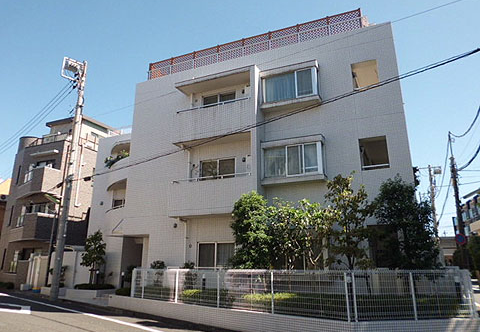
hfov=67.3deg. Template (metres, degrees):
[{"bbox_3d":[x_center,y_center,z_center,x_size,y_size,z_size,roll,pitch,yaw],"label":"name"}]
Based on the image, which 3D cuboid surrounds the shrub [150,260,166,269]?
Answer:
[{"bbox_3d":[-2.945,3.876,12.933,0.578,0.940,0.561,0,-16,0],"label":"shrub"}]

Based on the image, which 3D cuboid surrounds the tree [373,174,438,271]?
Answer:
[{"bbox_3d":[4.494,2.061,9.772,1.800,3.660,1.750,-7,-18,23],"label":"tree"}]

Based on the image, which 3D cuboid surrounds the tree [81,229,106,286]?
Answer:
[{"bbox_3d":[-6.463,4.028,15.906,1.150,2.330,1.150,7,-18,-21],"label":"tree"}]

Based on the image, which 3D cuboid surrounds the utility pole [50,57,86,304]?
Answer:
[{"bbox_3d":[-8.101,0.218,16.832,1.000,11.550,0.500,8,-18,-25],"label":"utility pole"}]

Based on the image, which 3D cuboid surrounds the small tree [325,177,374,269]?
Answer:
[{"bbox_3d":[3.014,2.037,9.830,1.320,3.730,1.300,-5,-17,16],"label":"small tree"}]

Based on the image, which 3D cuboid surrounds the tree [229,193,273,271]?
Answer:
[{"bbox_3d":[0.352,2.468,10.900,1.300,3.500,1.300,0,-17,2],"label":"tree"}]

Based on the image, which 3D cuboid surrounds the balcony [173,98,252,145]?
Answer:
[{"bbox_3d":[-0.833,-1.475,13.892,3.150,1.330,1.200,-6,-18,20],"label":"balcony"}]

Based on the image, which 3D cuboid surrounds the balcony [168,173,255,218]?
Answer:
[{"bbox_3d":[-0.804,1.156,13.093,3.200,1.330,1.200,-6,-18,20],"label":"balcony"}]

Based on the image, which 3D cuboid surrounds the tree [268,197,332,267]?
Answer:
[{"bbox_3d":[1.742,2.516,10.469,1.750,3.170,1.500,-2,-17,9],"label":"tree"}]

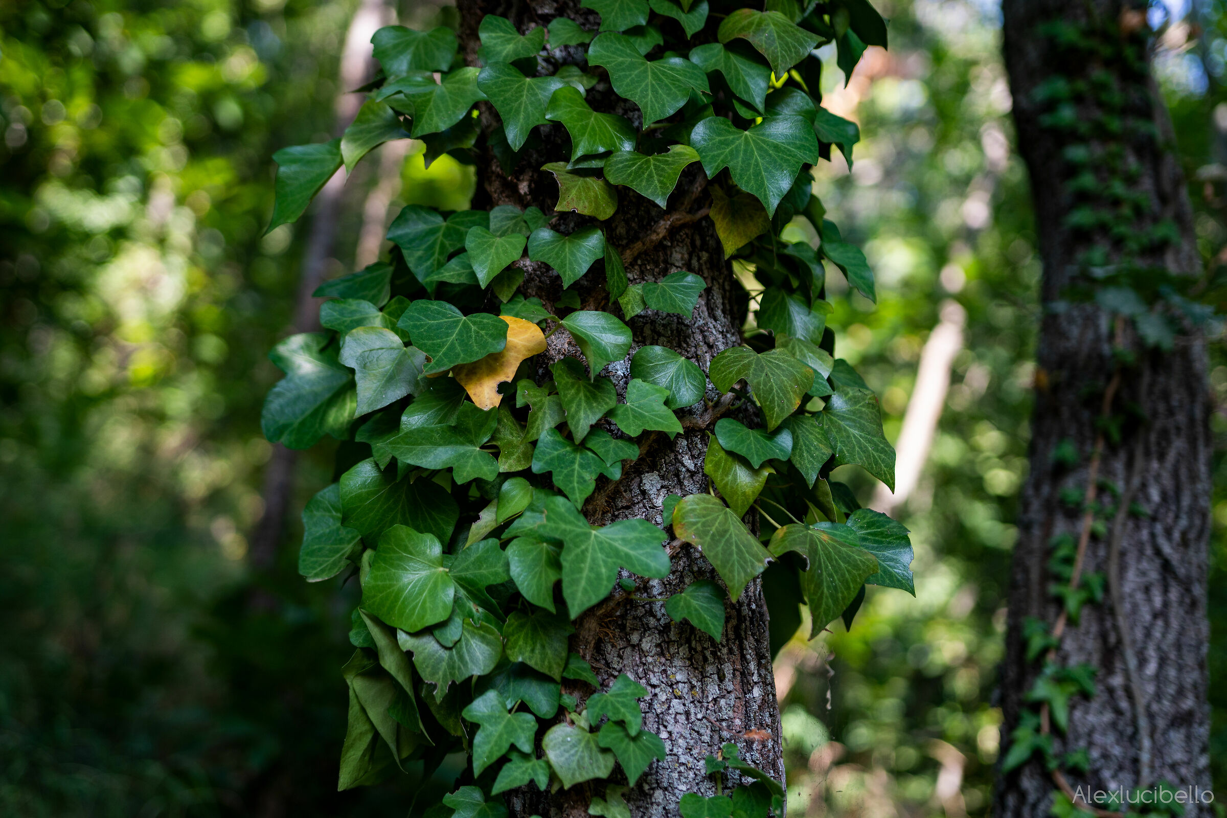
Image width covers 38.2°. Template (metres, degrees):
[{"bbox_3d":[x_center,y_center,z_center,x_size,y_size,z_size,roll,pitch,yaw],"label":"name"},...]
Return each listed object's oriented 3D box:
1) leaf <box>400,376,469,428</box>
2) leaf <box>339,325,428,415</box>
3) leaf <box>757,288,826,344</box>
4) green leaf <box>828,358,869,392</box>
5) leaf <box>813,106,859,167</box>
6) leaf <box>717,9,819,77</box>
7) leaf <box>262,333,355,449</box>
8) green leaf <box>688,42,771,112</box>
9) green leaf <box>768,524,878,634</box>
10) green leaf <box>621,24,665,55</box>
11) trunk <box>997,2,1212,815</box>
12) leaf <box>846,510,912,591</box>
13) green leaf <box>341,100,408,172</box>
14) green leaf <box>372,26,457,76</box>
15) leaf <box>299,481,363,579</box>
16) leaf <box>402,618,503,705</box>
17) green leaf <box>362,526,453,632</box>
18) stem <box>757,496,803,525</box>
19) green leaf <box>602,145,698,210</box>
[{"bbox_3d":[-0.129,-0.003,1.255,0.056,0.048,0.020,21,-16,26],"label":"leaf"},{"bbox_3d":[-0.159,-0.025,1.230,0.057,0.064,0.018,30,-1,21],"label":"leaf"},{"bbox_3d":[0.112,-0.058,1.110,0.044,0.038,0.022,0,-18,-9],"label":"leaf"},{"bbox_3d":[0.149,-0.017,1.130,0.029,0.031,0.020,0,-18,-18],"label":"green leaf"},{"bbox_3d":[0.153,-0.188,1.220,0.037,0.041,0.016,26,-31,-19],"label":"leaf"},{"bbox_3d":[0.104,-0.240,1.170,0.063,0.051,0.022,0,-33,-10],"label":"leaf"},{"bbox_3d":[-0.223,-0.013,1.310,0.065,0.085,0.022,0,-14,24],"label":"leaf"},{"bbox_3d":[0.076,-0.217,1.160,0.045,0.053,0.018,-16,-23,-22],"label":"green leaf"},{"bbox_3d":[0.138,0.111,1.160,0.068,0.070,0.024,-1,-22,-5],"label":"green leaf"},{"bbox_3d":[0.018,-0.222,1.080,0.031,0.026,0.016,0,-18,0],"label":"green leaf"},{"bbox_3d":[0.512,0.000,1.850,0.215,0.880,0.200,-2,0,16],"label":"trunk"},{"bbox_3d":[0.161,0.088,1.100,0.052,0.055,0.022,-9,-15,-21],"label":"leaf"},{"bbox_3d":[-0.169,-0.193,1.260,0.048,0.062,0.024,37,-5,34],"label":"green leaf"},{"bbox_3d":[-0.144,-0.255,1.275,0.062,0.048,0.020,3,-23,11],"label":"green leaf"},{"bbox_3d":[-0.193,0.086,1.240,0.050,0.068,0.016,0,-12,27],"label":"leaf"},{"bbox_3d":[-0.108,0.167,1.180,0.065,0.056,0.016,0,-21,9],"label":"leaf"},{"bbox_3d":[-0.136,0.112,1.170,0.055,0.068,0.018,0,-14,18],"label":"green leaf"},{"bbox_3d":[0.113,0.068,1.200,0.038,0.004,0.004,33,-18,16],"label":"stem"},{"bbox_3d":[0.025,-0.151,1.150,0.061,0.042,0.018,-6,-38,1],"label":"green leaf"}]

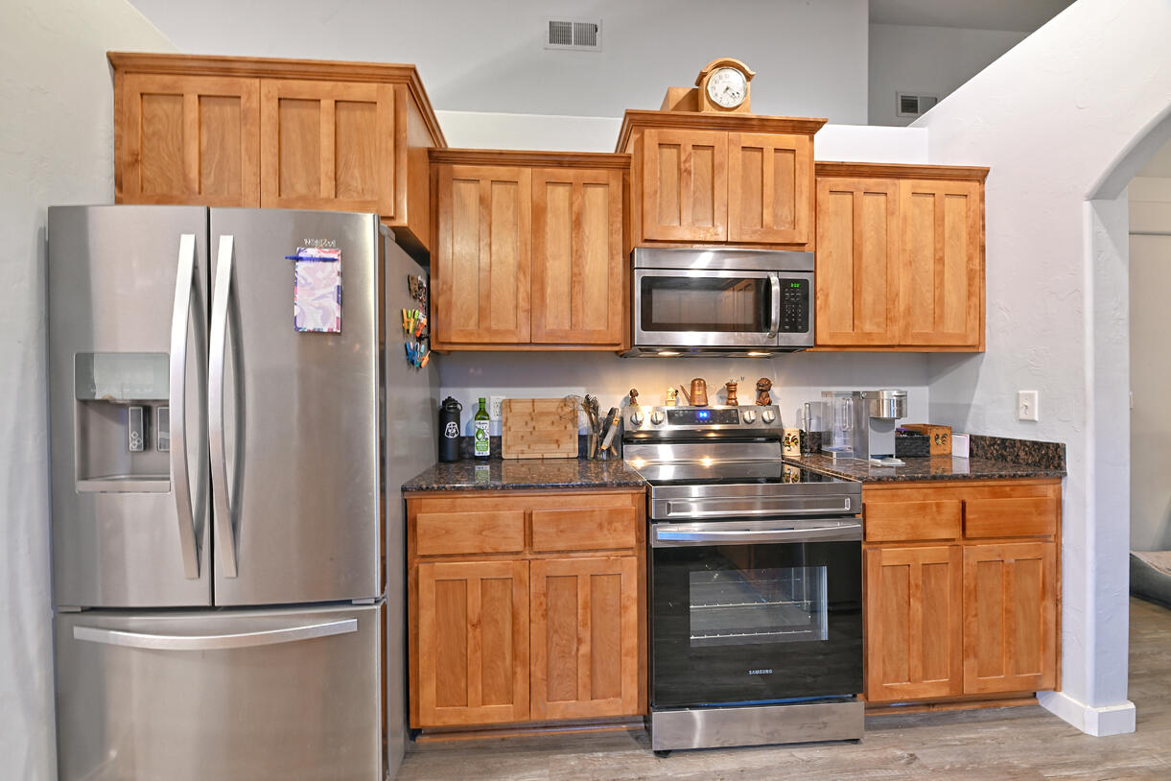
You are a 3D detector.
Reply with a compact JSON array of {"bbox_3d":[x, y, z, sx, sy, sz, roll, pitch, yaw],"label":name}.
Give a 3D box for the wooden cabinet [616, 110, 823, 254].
[{"bbox_3d":[0.564,-0.843,2.035,0.836,0.531,0.397,0,0,-4],"label":"wooden cabinet"}]

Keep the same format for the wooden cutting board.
[{"bbox_3d":[-0.211,0.175,2.131,0.355,0.282,0.020,0,-7,-4],"label":"wooden cutting board"}]

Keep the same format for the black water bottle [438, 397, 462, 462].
[{"bbox_3d":[-0.610,0.176,2.062,0.097,0.288,0.094,0,0,-25],"label":"black water bottle"}]

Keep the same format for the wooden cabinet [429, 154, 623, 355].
[{"bbox_3d":[-0.234,-0.573,2.037,0.828,0.813,0.352,0,0,-4],"label":"wooden cabinet"}]

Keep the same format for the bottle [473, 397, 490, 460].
[{"bbox_3d":[-0.478,0.180,2.119,0.067,0.289,0.067,0,0,-4],"label":"bottle"}]

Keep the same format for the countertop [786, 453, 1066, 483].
[{"bbox_3d":[1.383,0.328,2.014,0.850,0.024,0.630,0,0,-4],"label":"countertop"}]

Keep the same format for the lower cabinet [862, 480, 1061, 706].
[{"bbox_3d":[1.374,0.747,1.983,0.804,0.843,0.632,0,0,-4],"label":"lower cabinet"}]

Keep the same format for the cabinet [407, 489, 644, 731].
[{"bbox_3d":[-0.212,0.756,1.867,0.809,0.843,0.632,0,0,-4],"label":"cabinet"}]

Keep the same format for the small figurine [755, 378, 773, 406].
[{"bbox_3d":[0.863,0.009,2.204,0.066,0.131,0.074,0,0,42],"label":"small figurine"}]

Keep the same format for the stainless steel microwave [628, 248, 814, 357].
[{"bbox_3d":[0.566,-0.369,2.058,0.757,0.413,0.425,0,0,-4],"label":"stainless steel microwave"}]

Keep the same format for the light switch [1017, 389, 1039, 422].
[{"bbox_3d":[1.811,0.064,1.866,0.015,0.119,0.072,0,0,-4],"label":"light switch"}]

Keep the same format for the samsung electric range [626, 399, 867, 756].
[{"bbox_3d":[0.584,0.667,1.905,0.762,1.190,0.700,0,0,-4],"label":"samsung electric range"}]

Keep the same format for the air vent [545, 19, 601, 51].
[{"bbox_3d":[-0.077,-2.259,2.893,0.355,0.203,0.025,0,0,-4],"label":"air vent"}]

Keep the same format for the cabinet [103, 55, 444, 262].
[{"bbox_3d":[-1.061,-0.810,1.790,0.955,0.514,0.648,0,0,-4],"label":"cabinet"}]

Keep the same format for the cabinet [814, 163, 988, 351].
[{"bbox_3d":[1.364,-0.580,2.153,0.833,0.813,0.352,0,0,-4],"label":"cabinet"}]

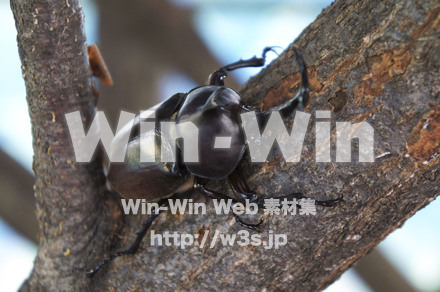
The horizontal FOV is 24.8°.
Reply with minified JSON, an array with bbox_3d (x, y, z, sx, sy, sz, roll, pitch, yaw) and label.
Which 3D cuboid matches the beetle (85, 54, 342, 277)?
[{"bbox_3d":[-0.008,-0.002,0.252,0.069,0.052,0.027,-21,-44,19],"label":"beetle"}]

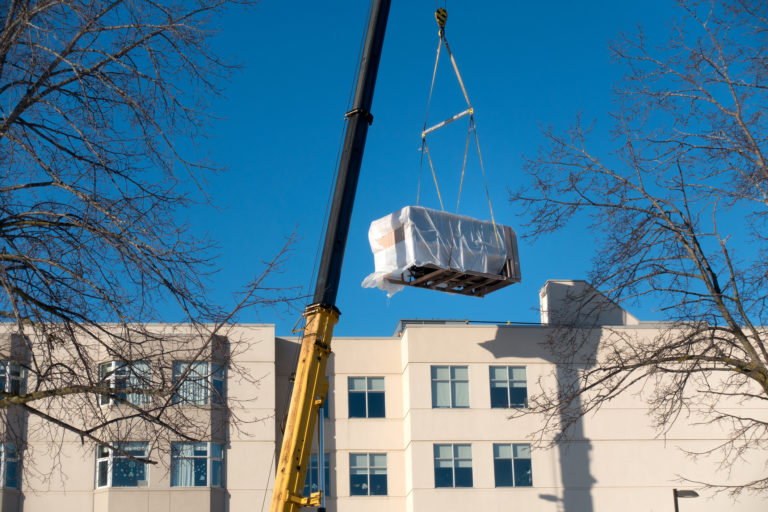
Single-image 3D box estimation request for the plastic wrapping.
[{"bbox_3d":[2.691,-0.097,64.574,6.412,2.574,2.408,9,-22,-40],"label":"plastic wrapping"}]

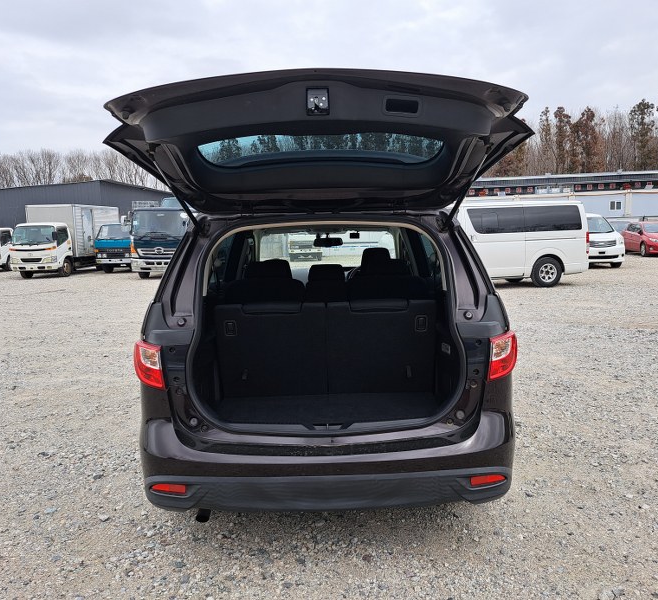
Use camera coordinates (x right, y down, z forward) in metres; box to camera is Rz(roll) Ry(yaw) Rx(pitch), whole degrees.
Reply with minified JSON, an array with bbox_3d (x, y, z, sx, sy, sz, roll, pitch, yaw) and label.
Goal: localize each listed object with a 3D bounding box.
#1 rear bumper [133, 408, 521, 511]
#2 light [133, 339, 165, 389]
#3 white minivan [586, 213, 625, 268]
[{"bbox_3d":[0.000,0.646,2.532,1.700,0.440,0.440,-1,7,1],"label":"rear bumper"},{"bbox_3d":[-0.775,0.287,2.446,0.180,0.200,0.260,-1,7,1],"label":"light"},{"bbox_3d":[8.502,-2.143,19.713,1.700,1.850,4.600,-2,7,-2],"label":"white minivan"}]

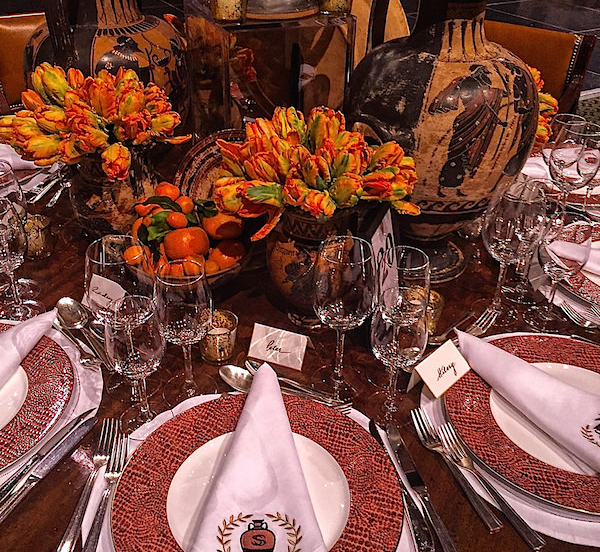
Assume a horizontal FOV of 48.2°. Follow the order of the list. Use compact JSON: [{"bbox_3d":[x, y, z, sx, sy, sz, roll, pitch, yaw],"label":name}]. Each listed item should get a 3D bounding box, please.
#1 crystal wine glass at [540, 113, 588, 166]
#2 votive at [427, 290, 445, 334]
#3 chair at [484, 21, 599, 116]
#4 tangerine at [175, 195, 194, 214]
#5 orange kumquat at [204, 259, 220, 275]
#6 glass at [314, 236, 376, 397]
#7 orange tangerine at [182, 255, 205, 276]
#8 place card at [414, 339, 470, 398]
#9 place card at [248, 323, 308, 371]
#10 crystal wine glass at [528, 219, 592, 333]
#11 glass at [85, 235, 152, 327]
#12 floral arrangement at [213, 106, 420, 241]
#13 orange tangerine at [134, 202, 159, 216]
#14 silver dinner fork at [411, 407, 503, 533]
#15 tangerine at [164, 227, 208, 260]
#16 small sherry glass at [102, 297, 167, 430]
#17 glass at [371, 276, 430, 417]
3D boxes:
[{"bbox_3d":[0.528,-0.218,1.374,0.084,0.213,0.084,15,36,18],"label":"crystal wine glass"},{"bbox_3d":[0.205,0.057,1.079,0.057,0.066,0.057,10,35,11],"label":"votive"},{"bbox_3d":[0.498,-0.255,2.123,0.490,0.940,0.580,20,38,26],"label":"chair"},{"bbox_3d":[-0.202,-0.125,1.173,0.034,0.033,0.034,2,34,0],"label":"tangerine"},{"bbox_3d":[-0.137,-0.014,1.048,0.027,0.026,0.029,2,34,0],"label":"orange kumquat"},{"bbox_3d":[0.057,0.061,0.913,0.087,0.226,0.087,2,34,0],"label":"glass"},{"bbox_3d":[-0.167,-0.016,1.048,0.036,0.034,0.036,2,34,0],"label":"orange tangerine"},{"bbox_3d":[0.204,0.139,0.968,0.047,0.050,0.089,29,42,34],"label":"place card"},{"bbox_3d":[-0.027,0.099,1.015,0.085,0.044,0.055,13,35,16],"label":"place card"},{"bbox_3d":[0.424,-0.007,1.086,0.082,0.180,0.082,17,37,20],"label":"crystal wine glass"},{"bbox_3d":[-0.234,0.060,0.903,0.088,0.224,0.088,-8,35,-15],"label":"glass"},{"bbox_3d":[0.024,-0.149,0.962,0.300,0.180,0.270,2,34,0],"label":"floral arrangement"},{"bbox_3d":[-0.263,-0.117,1.157,0.040,0.032,0.034,2,34,0],"label":"orange tangerine"},{"bbox_3d":[0.194,0.237,0.846,0.024,0.018,0.201,-9,36,-16],"label":"silver dinner fork"},{"bbox_3d":[-0.181,-0.051,1.076,0.072,0.058,0.072,-4,34,-9],"label":"tangerine"},{"bbox_3d":[-0.208,0.116,0.863,0.079,0.184,0.079,-8,35,-14],"label":"small sherry glass"},{"bbox_3d":[0.128,0.108,0.890,0.075,0.184,0.075,9,34,9],"label":"glass"}]

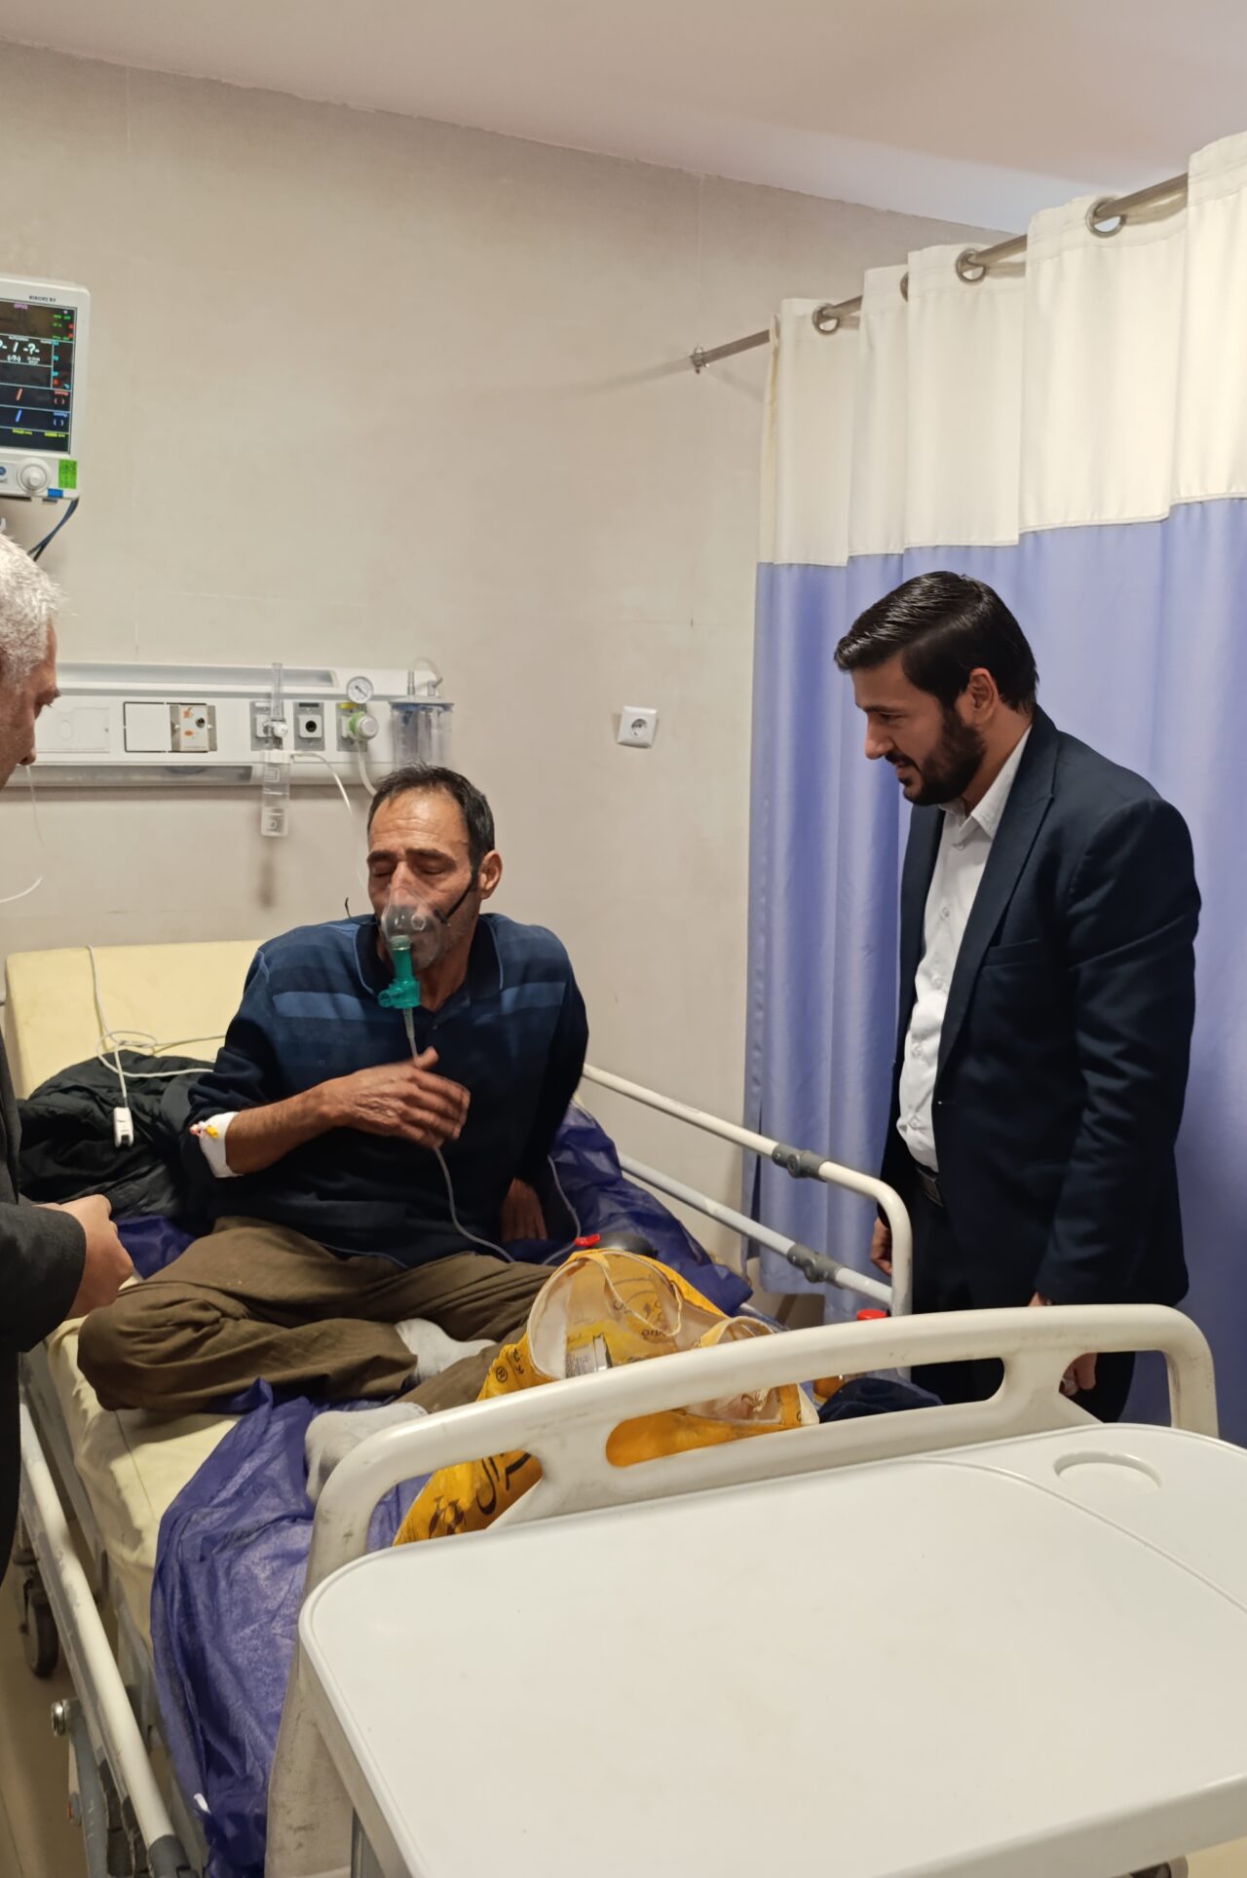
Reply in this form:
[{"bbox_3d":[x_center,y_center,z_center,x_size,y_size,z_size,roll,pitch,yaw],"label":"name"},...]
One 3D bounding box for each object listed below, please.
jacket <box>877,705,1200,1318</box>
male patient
[{"bbox_3d":[0.539,0.079,2.130,0.360,0.740,0.510,-3,8,-25],"label":"jacket"},{"bbox_3d":[-0.358,0.167,2.040,0.640,0.770,0.700,-1,7,-12],"label":"male patient"}]

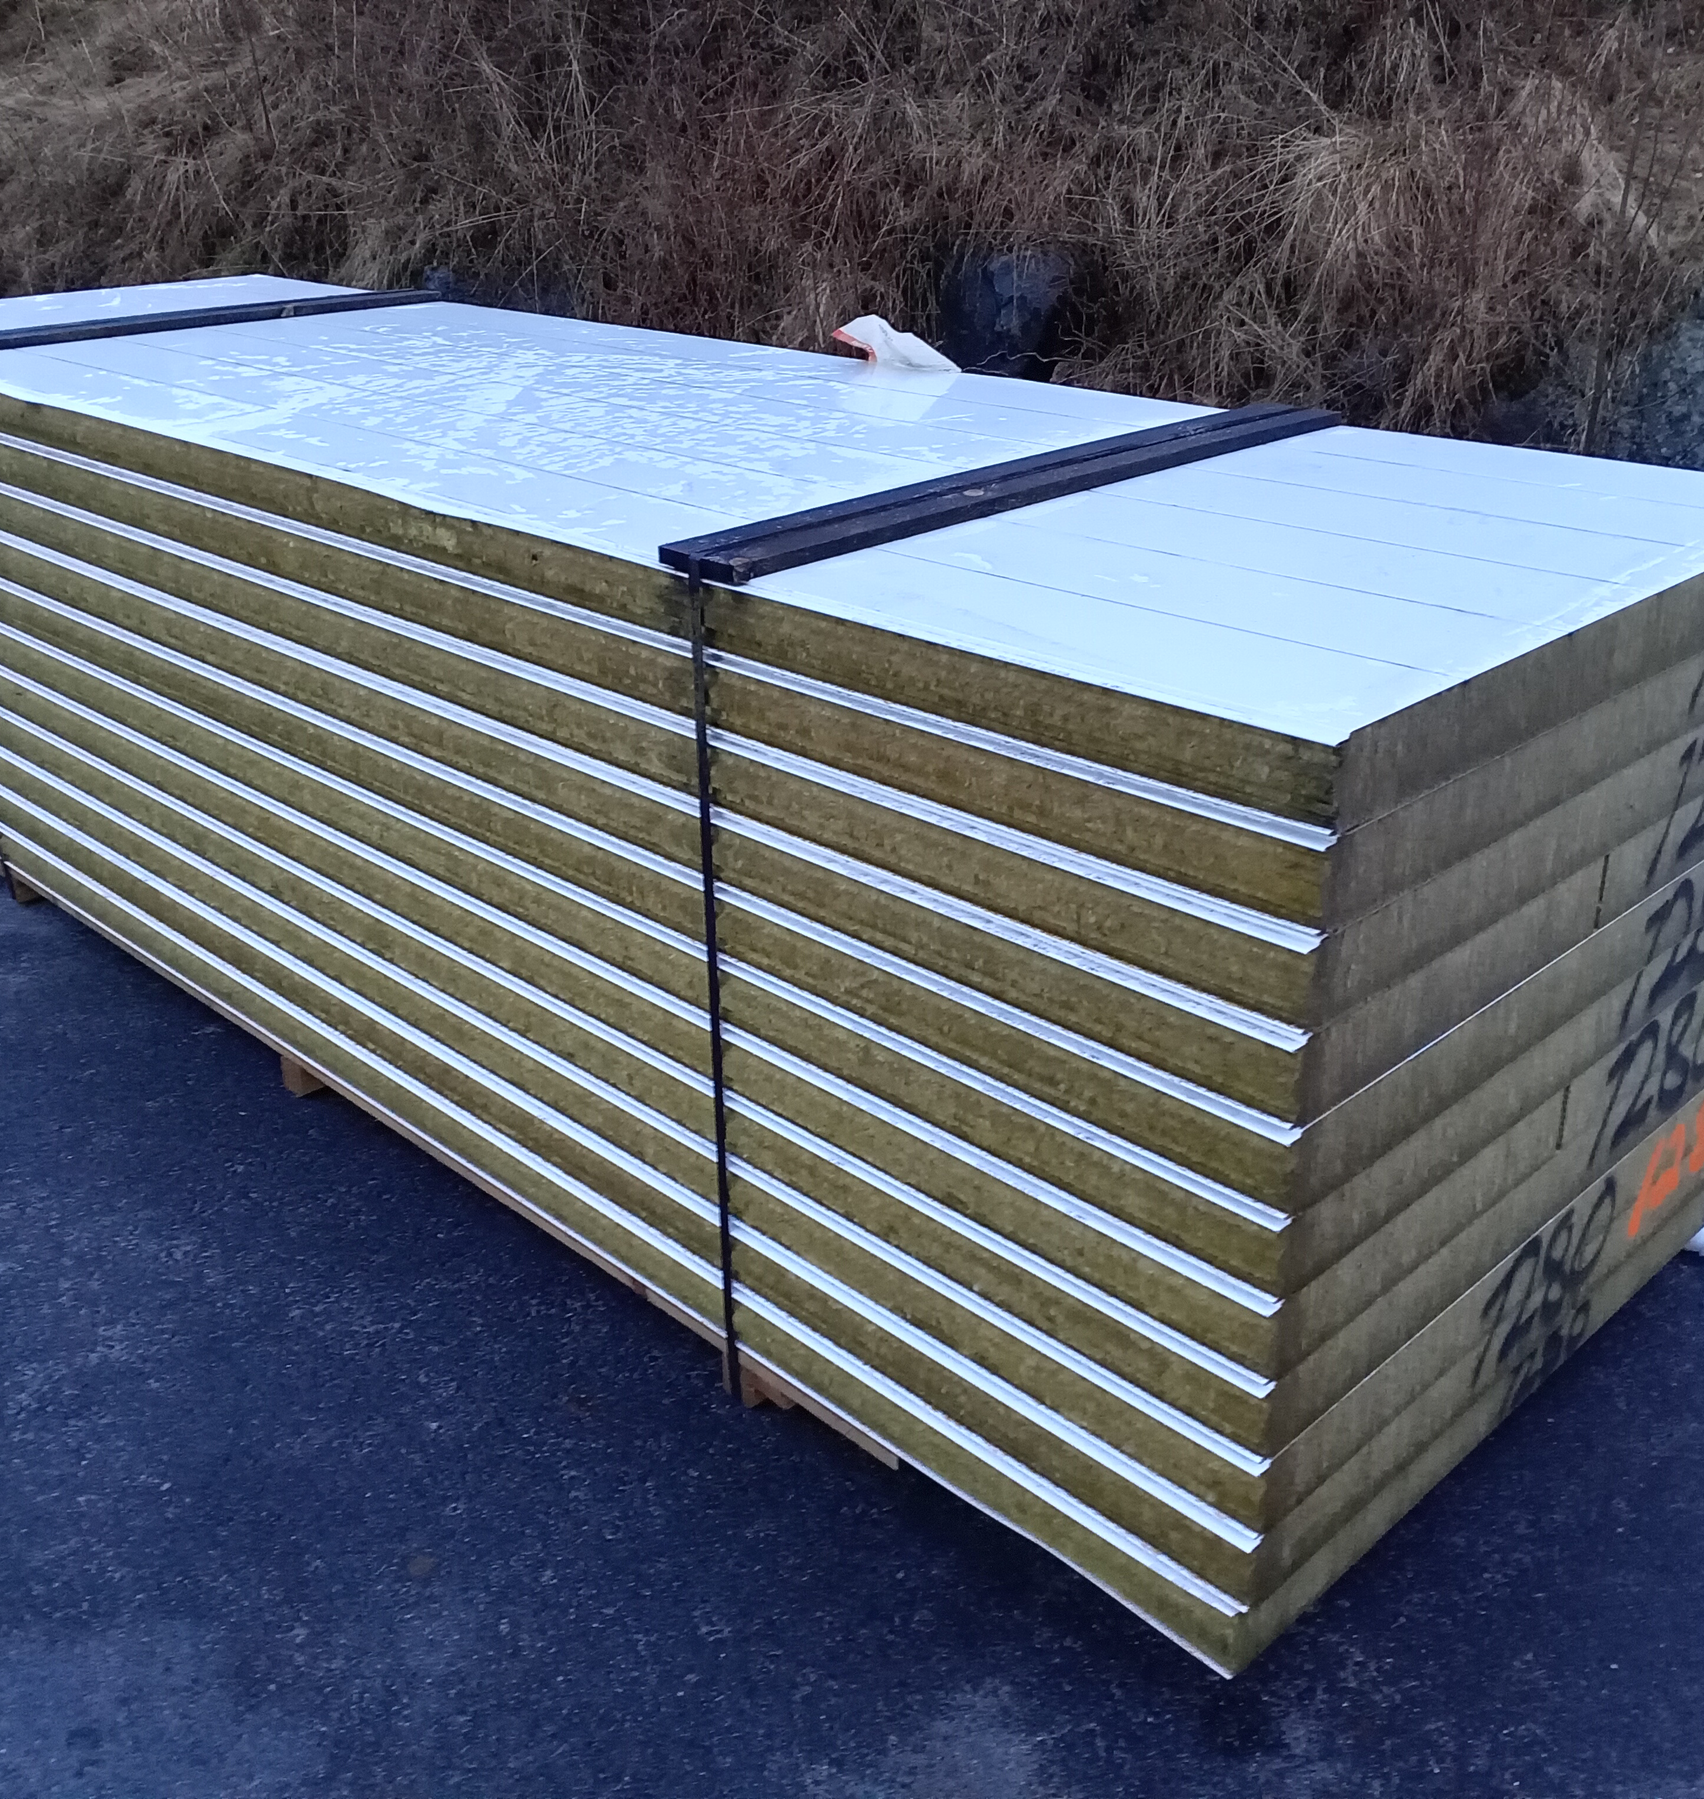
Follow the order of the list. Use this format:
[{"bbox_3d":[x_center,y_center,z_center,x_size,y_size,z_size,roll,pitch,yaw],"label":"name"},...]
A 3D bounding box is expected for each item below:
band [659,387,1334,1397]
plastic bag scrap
[{"bbox_3d":[0.269,-0.039,2.646,1.210,1.150,0.130,-23,33,-40],"label":"band"},{"bbox_3d":[0.068,-0.981,3.297,0.110,0.090,0.270,-23,33,-40],"label":"plastic bag scrap"}]

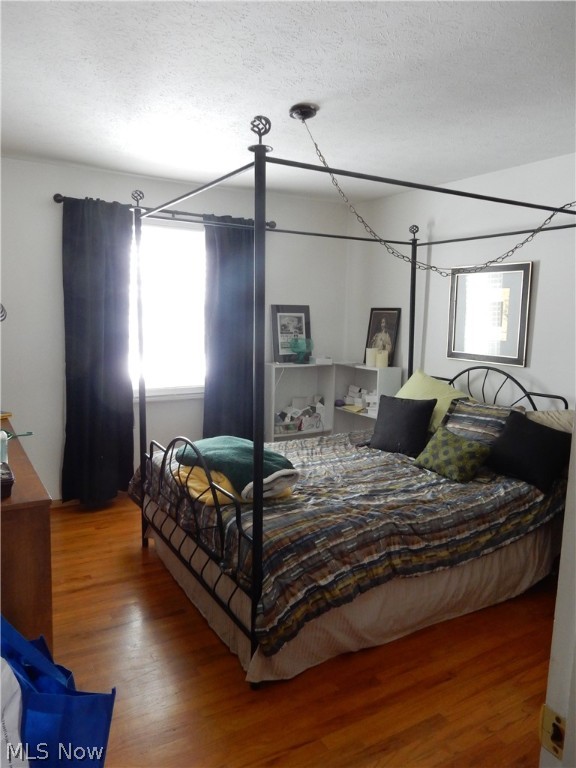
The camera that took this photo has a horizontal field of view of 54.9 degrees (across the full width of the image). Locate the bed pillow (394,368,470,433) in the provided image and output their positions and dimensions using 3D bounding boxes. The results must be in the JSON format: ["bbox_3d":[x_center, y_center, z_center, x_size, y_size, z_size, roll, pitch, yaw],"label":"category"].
[{"bbox_3d":[0.988,0.177,3.849,0.150,0.440,0.550,24,3,-31],"label":"bed pillow"}]

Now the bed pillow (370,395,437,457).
[{"bbox_3d":[0.765,0.261,3.645,0.410,0.390,0.140,7,-16,46],"label":"bed pillow"}]

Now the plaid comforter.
[{"bbox_3d":[0.375,0.687,3.278,2.070,0.440,1.670,-4,9,-31],"label":"plaid comforter"}]

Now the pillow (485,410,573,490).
[{"bbox_3d":[1.308,0.360,3.034,0.140,0.380,0.410,20,6,-37],"label":"pillow"}]

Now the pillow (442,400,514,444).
[{"bbox_3d":[1.191,0.292,3.577,0.150,0.400,0.560,32,-11,-30],"label":"pillow"}]

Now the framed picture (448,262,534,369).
[{"bbox_3d":[1.396,-0.482,3.871,0.035,0.675,0.681,-4,9,-31],"label":"framed picture"}]

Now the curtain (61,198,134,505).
[{"bbox_3d":[-1.364,-0.193,4.023,0.505,2.155,0.130,-4,9,-31],"label":"curtain"}]

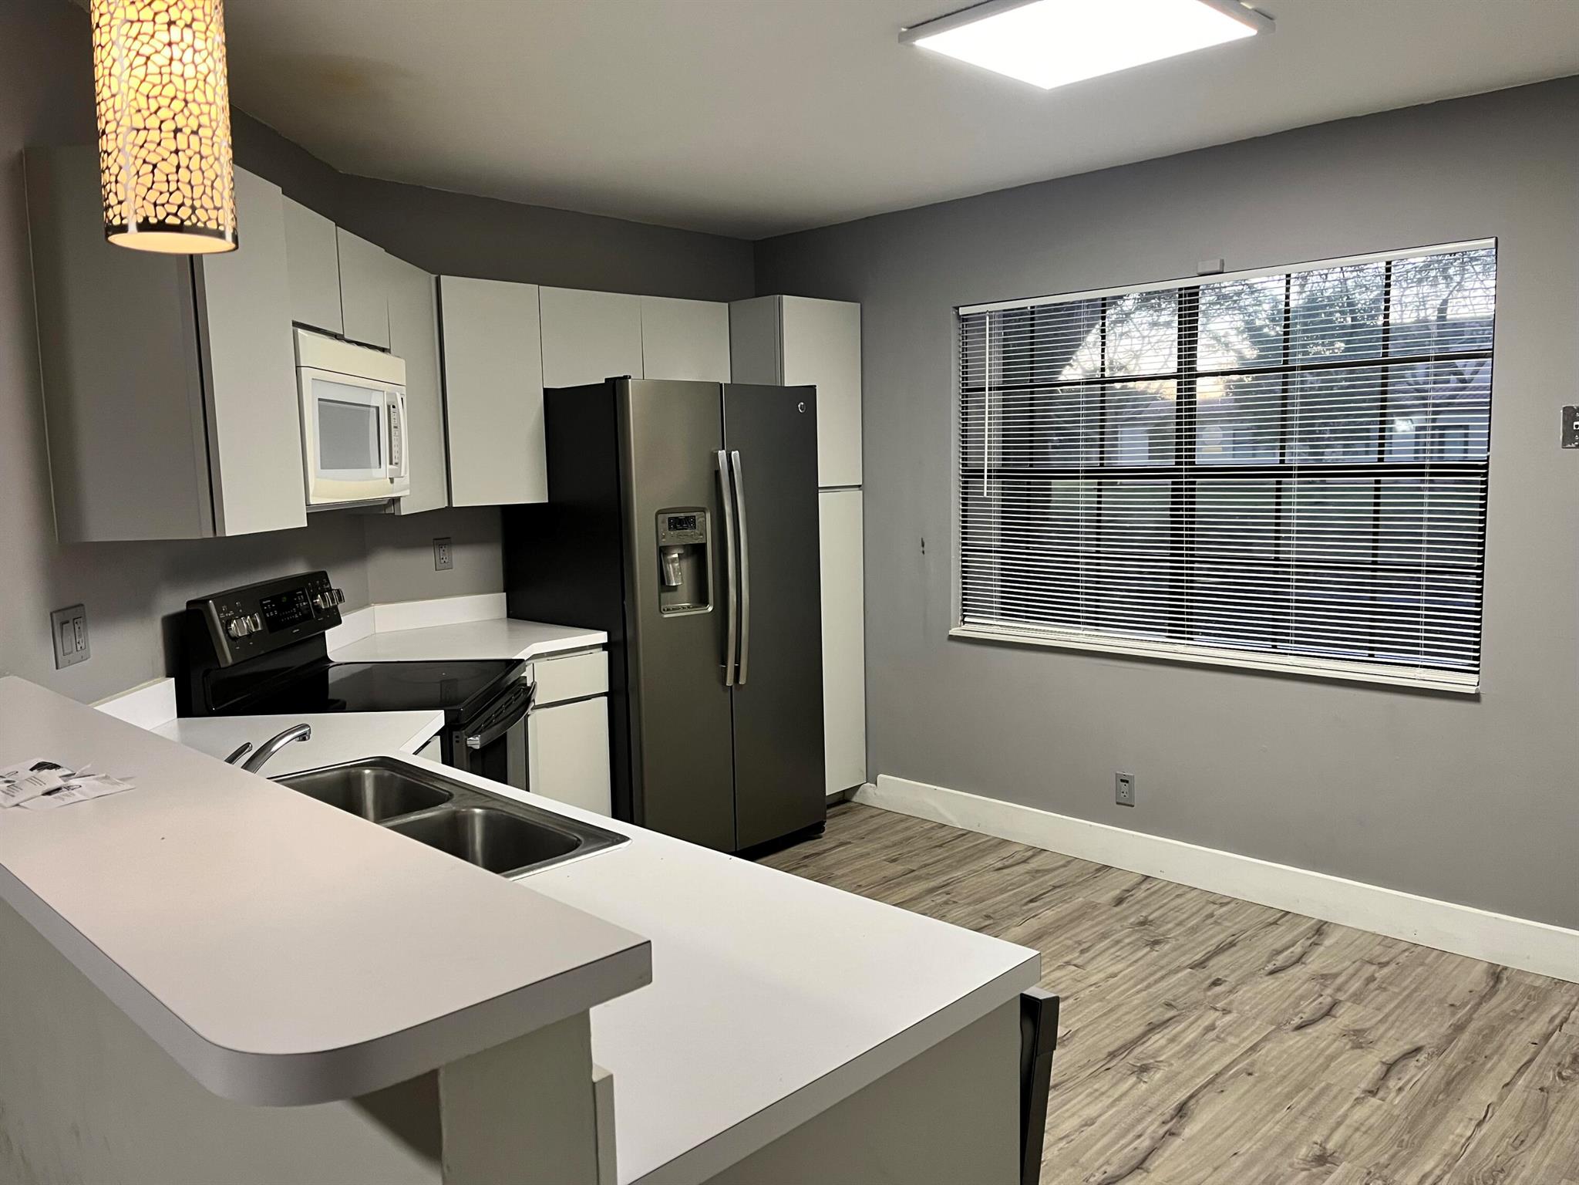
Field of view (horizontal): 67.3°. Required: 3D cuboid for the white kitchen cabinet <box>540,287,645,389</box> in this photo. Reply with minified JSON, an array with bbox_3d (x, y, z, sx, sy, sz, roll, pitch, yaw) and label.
[{"bbox_3d":[-0.825,-0.933,4.469,0.305,0.357,0.452,5,9,45],"label":"white kitchen cabinet"}]

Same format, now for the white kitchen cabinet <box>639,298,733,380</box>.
[{"bbox_3d":[-0.506,-0.980,4.788,0.305,0.359,0.451,5,9,45],"label":"white kitchen cabinet"}]

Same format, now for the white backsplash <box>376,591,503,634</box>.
[{"bbox_3d":[-1.255,0.070,4.319,0.020,0.102,0.535,5,9,45],"label":"white backsplash"}]

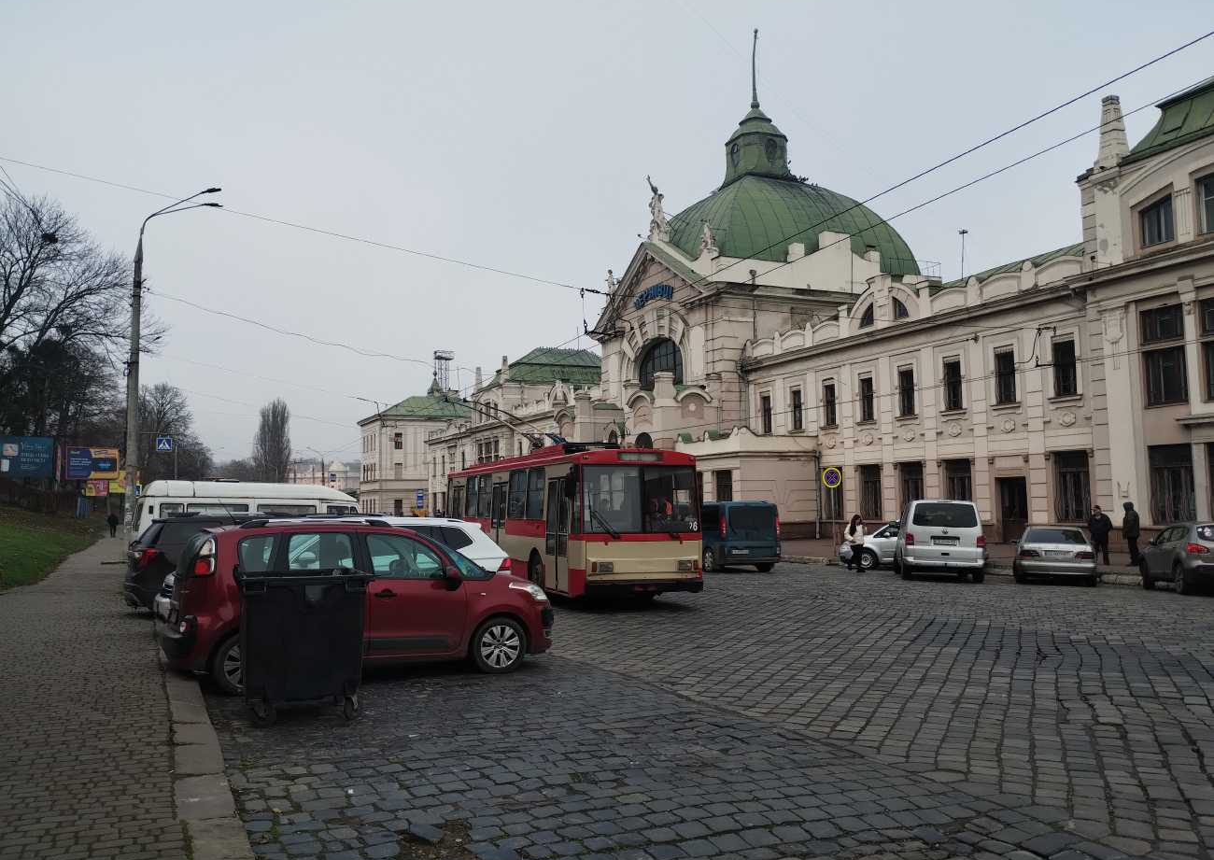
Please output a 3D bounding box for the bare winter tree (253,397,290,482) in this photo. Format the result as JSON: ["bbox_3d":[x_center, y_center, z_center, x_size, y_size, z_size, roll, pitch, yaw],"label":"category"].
[{"bbox_3d":[-68.350,5.805,200.636,8.000,24.490,8.000,1,-4,-26],"label":"bare winter tree"}]

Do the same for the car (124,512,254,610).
[{"bbox_3d":[-5.410,2.291,16.646,5.040,1.780,2.000,2,-5,-29],"label":"car"}]

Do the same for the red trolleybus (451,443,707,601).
[{"bbox_3d":[-1.386,2.060,23.400,2.500,3.330,11.340,0,-4,-21],"label":"red trolleybus"}]

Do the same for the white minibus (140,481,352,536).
[{"bbox_3d":[-6.834,2.275,19.993,4.950,2.470,1.970,3,-5,-28],"label":"white minibus"}]

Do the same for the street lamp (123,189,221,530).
[{"bbox_3d":[-16.360,-2.098,37.129,3.400,13.750,1.500,1,-4,-26],"label":"street lamp"}]

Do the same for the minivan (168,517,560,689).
[{"bbox_3d":[-2.599,1.786,10.604,4.080,1.650,1.770,2,-5,-27],"label":"minivan"}]

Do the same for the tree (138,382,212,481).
[{"bbox_3d":[-54.649,3.054,122.438,10.000,17.720,10.000,1,-4,-26],"label":"tree"}]

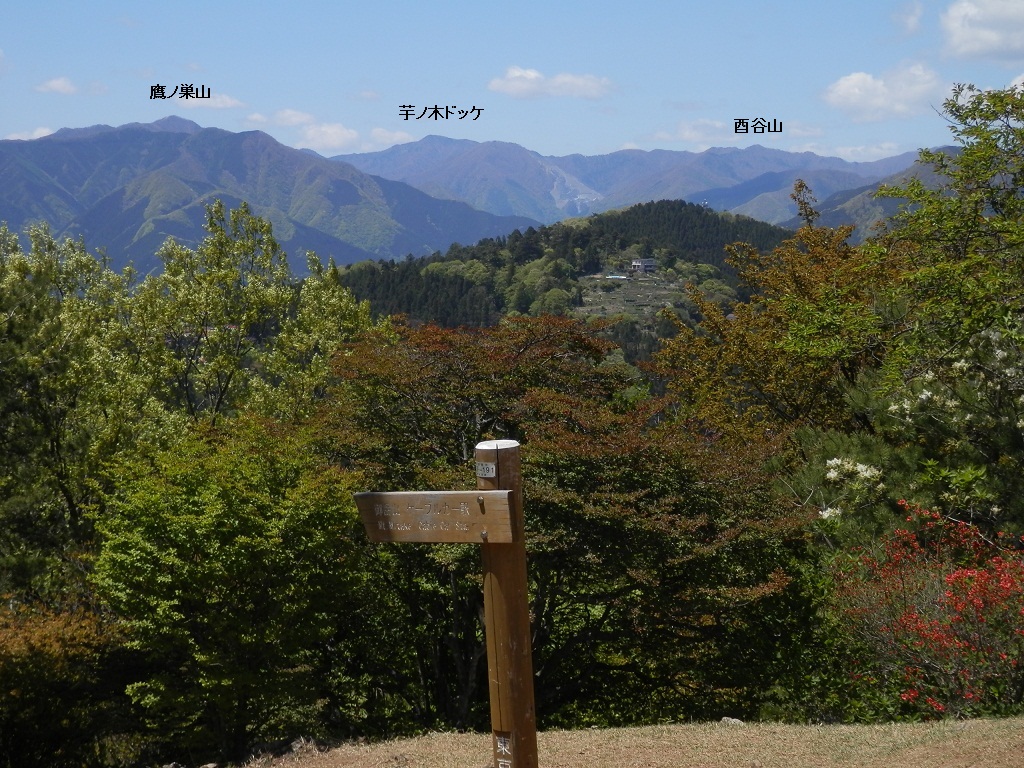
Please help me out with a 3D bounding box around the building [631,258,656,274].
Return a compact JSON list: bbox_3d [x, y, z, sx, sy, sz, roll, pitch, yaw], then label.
[{"bbox_3d":[104.535,-93.298,1545.000,11.500,11.500,15.000,4,6,42],"label":"building"}]

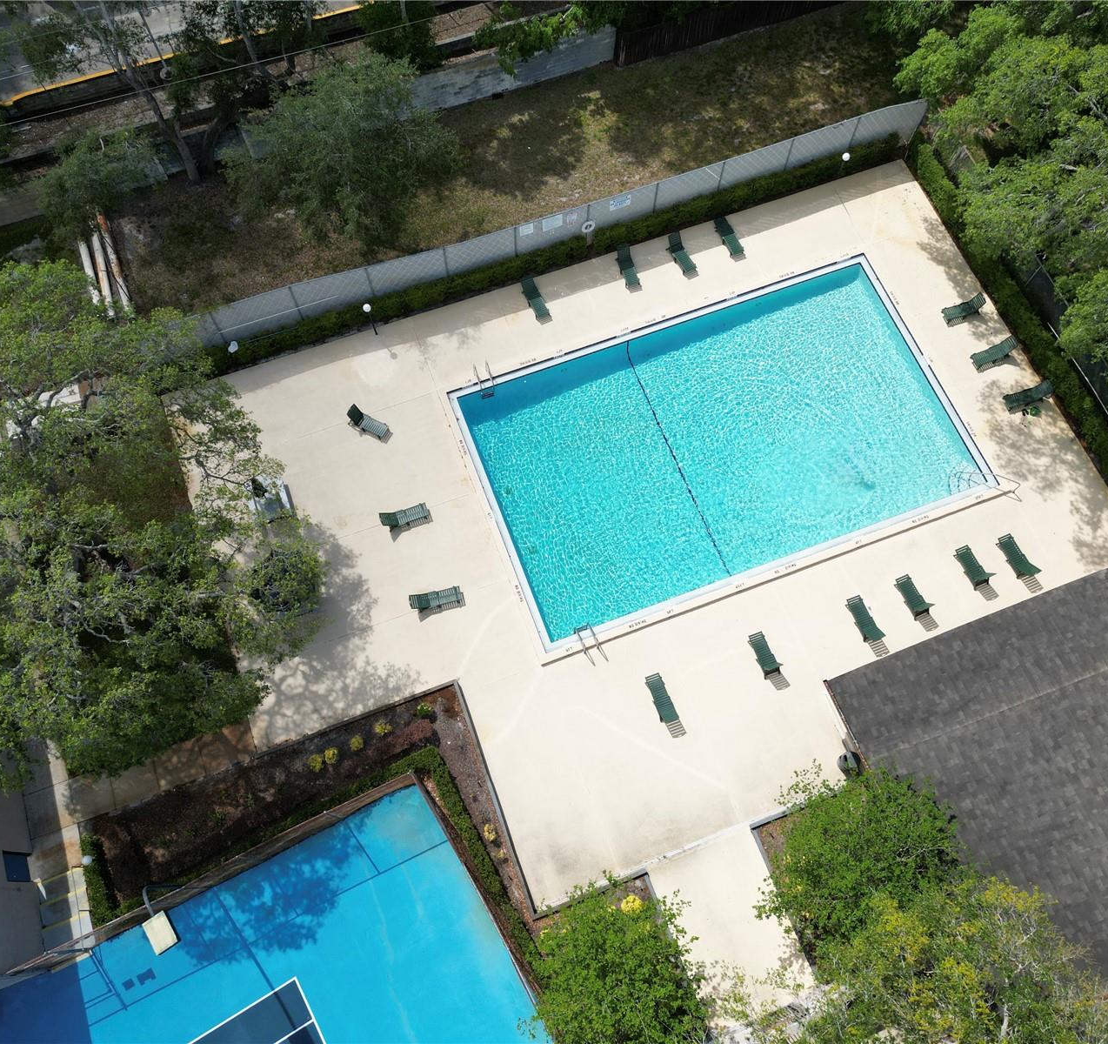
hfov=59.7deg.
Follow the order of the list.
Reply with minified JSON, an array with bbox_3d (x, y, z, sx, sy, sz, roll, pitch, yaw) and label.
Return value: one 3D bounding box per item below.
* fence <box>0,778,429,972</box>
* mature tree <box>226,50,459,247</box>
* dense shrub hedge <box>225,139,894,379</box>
[{"bbox_3d":[-10.747,11.503,31.794,13.530,2.400,0.120,-25,71,-9],"label":"fence"},{"bbox_3d":[-8.037,-14.017,37.801,8.600,8.300,7.200,-20,70,-7],"label":"mature tree"},{"bbox_3d":[0.472,-11.338,40.540,31.500,1.150,0.800,-20,70,-7],"label":"dense shrub hedge"}]

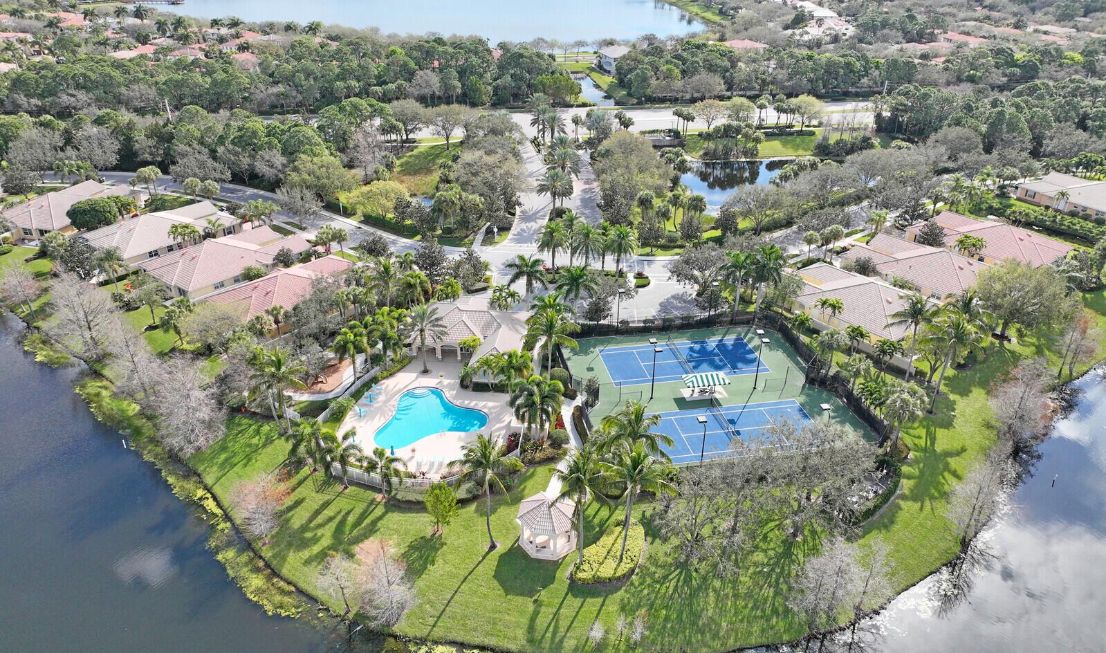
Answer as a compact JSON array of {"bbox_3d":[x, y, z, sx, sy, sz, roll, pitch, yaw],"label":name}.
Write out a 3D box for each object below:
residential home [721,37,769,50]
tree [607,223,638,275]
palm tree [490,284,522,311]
[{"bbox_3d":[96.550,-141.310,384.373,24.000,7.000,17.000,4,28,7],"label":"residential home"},{"bbox_3d":[12.483,-13.307,139.756,5.909,10.554,5.909,1,28,0],"label":"tree"},{"bbox_3d":[-7.739,-3.755,125.586,5.200,6.700,5.200,0,28,0],"label":"palm tree"}]

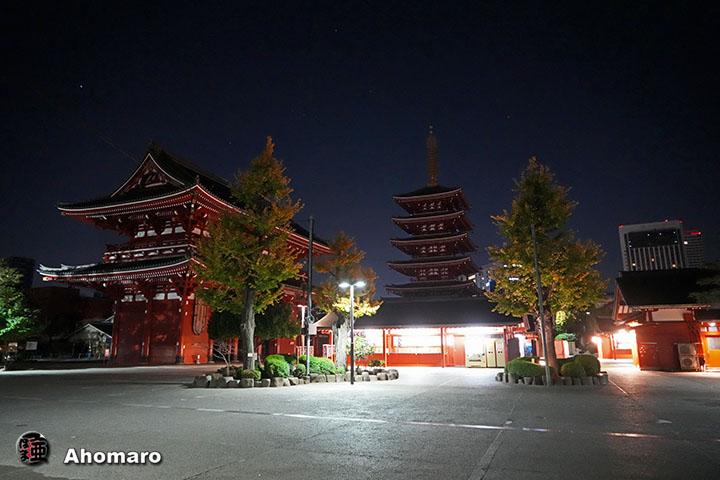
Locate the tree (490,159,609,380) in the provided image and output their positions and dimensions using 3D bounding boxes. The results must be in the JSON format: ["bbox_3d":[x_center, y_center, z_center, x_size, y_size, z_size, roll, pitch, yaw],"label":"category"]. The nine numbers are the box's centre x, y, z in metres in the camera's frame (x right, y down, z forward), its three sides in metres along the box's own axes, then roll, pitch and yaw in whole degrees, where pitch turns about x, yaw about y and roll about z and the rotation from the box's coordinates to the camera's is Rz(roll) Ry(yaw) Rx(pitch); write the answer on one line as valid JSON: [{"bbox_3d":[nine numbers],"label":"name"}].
[{"bbox_3d":[7.701,0.950,20.058,5.000,9.450,5.000,-6,-14,21],"label":"tree"}]

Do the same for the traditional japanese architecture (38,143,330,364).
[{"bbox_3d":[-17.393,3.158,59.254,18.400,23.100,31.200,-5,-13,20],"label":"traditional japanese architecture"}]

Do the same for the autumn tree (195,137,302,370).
[{"bbox_3d":[-4.920,0.566,21.410,4.800,11.100,4.800,2,-13,-13],"label":"autumn tree"}]

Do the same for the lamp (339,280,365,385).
[{"bbox_3d":[-0.356,3.776,20.257,1.150,4.420,0.300,-1,-13,3],"label":"lamp"}]

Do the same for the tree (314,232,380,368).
[{"bbox_3d":[-0.641,3.000,22.901,3.200,6.900,3.200,0,-13,-2],"label":"tree"}]

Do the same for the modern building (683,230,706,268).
[{"bbox_3d":[307.802,46.083,434.627,24.000,97.000,24.000,-6,-14,23],"label":"modern building"}]

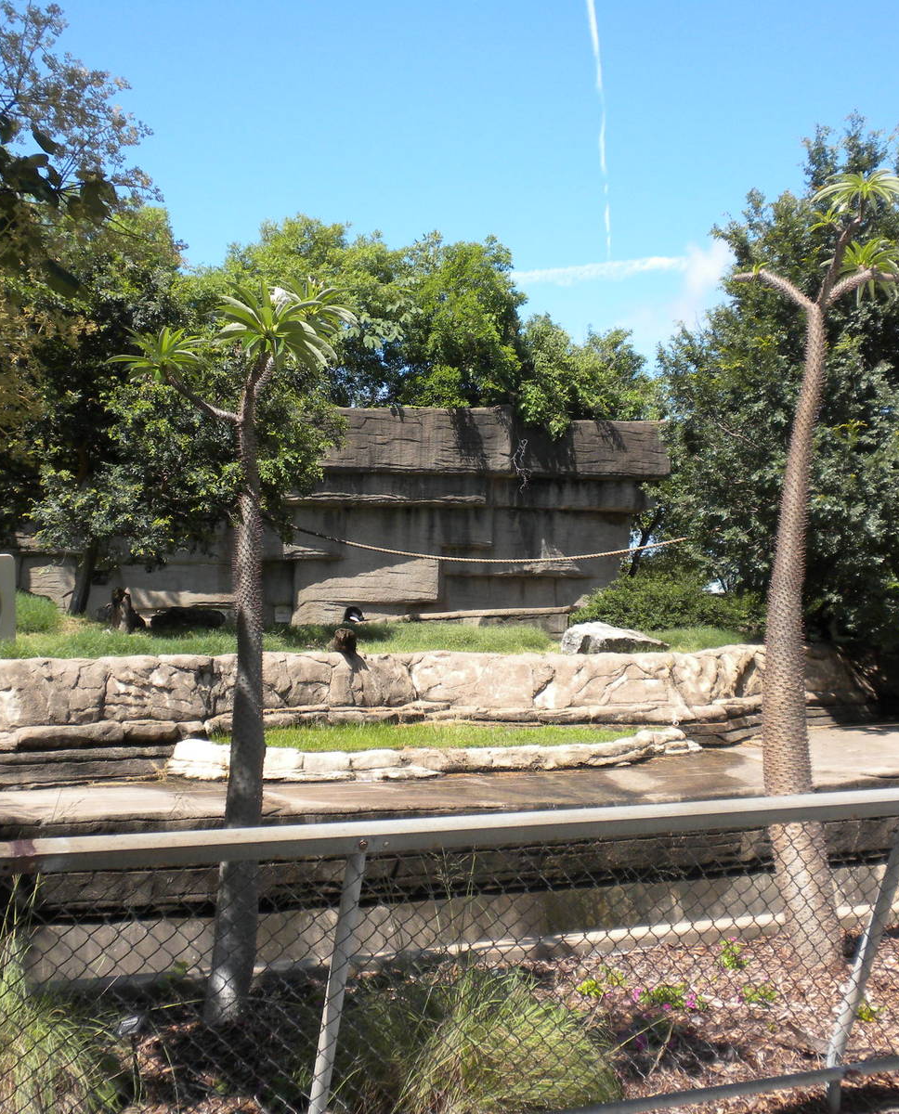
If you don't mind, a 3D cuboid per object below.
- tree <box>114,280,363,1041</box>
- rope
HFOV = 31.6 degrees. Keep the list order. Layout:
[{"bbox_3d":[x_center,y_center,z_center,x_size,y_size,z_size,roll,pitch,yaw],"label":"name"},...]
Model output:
[{"bbox_3d":[-0.811,0.350,5.950,0.900,2.770,0.680,0,-1,0],"label":"tree"},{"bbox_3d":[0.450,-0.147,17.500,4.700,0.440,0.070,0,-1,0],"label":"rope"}]

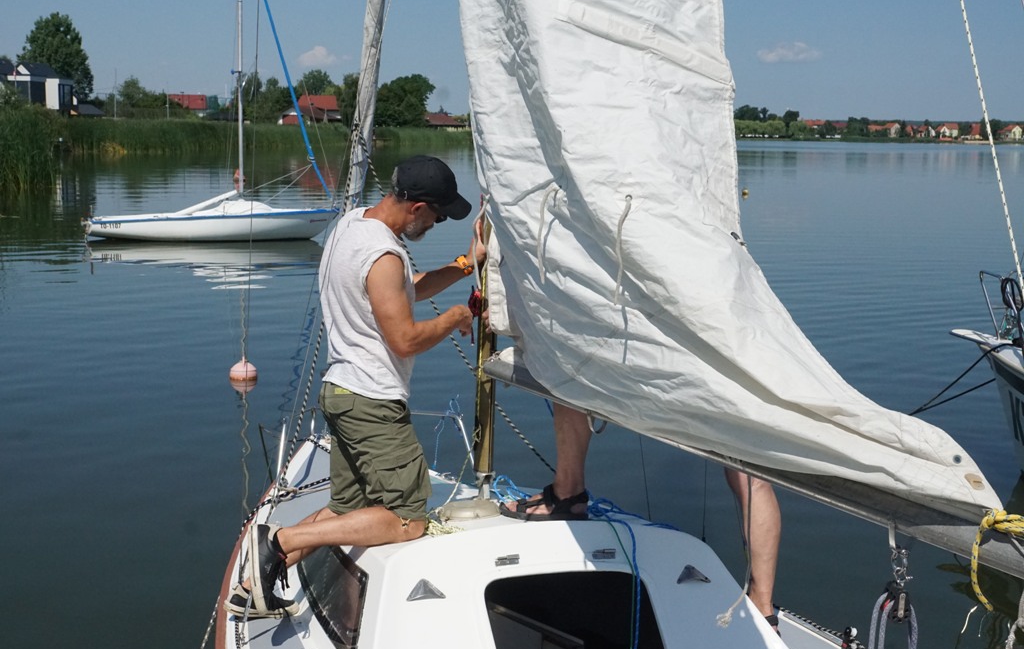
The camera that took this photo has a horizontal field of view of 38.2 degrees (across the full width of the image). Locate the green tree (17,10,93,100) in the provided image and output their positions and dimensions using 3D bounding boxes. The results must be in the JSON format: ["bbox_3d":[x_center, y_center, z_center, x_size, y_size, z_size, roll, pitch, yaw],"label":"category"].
[{"bbox_3d":[-56.968,-32.267,185.000,9.600,14.000,9.400,0,7,0],"label":"green tree"}]

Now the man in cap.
[{"bbox_3d":[-0.513,0.195,4.880,0.800,1.500,0.580,-2,8,-18],"label":"man in cap"}]

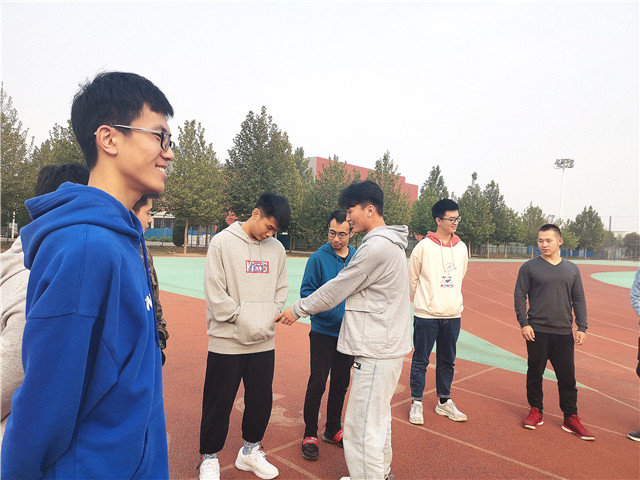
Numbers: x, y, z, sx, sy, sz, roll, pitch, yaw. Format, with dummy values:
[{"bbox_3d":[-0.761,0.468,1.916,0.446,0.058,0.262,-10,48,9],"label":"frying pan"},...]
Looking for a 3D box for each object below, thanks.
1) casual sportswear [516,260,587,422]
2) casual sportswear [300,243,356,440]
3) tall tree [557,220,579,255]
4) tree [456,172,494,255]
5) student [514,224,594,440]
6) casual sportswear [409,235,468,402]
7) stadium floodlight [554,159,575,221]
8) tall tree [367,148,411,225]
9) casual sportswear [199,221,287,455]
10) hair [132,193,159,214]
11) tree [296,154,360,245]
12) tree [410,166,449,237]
[{"bbox_3d":[1.873,0.789,3.936,0.530,1.300,0.280,3,1,10],"label":"casual sportswear"},{"bbox_3d":[0.092,0.701,3.336,0.470,1.340,0.310,3,1,-12],"label":"casual sportswear"},{"bbox_3d":[41.190,-0.166,80.000,4.300,6.700,4.300,3,0,27],"label":"tall tree"},{"bbox_3d":[15.696,-2.543,49.029,3.800,8.683,3.800,3,1,0],"label":"tree"},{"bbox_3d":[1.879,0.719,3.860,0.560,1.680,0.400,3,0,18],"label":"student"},{"bbox_3d":[1.005,0.646,4.060,0.490,1.390,0.320,3,0,-3],"label":"casual sportswear"},{"bbox_3d":[52.860,-7.099,105.000,4.300,21.300,2.000,3,0,37],"label":"stadium floodlight"},{"bbox_3d":[5.582,-3.030,39.822,3.900,8.774,3.900,3,1,0],"label":"tall tree"},{"bbox_3d":[-0.468,0.606,2.900,0.480,1.400,0.310,3,1,-33],"label":"casual sportswear"},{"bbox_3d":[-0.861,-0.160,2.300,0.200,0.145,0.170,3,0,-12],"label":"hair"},{"bbox_3d":[0.827,-2.585,35.534,4.200,7.473,4.200,3,1,0],"label":"tree"},{"bbox_3d":[10.161,-2.586,44.004,3.800,8.286,3.800,3,1,0],"label":"tree"}]

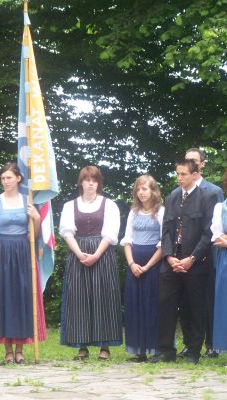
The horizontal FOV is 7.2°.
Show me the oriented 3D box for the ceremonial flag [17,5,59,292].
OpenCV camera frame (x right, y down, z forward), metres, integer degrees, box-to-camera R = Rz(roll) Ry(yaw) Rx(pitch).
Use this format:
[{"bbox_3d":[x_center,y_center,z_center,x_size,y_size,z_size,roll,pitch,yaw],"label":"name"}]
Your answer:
[{"bbox_3d":[-0.656,-0.450,15.750,0.370,2.517,0.350,-2,0,0],"label":"ceremonial flag"}]

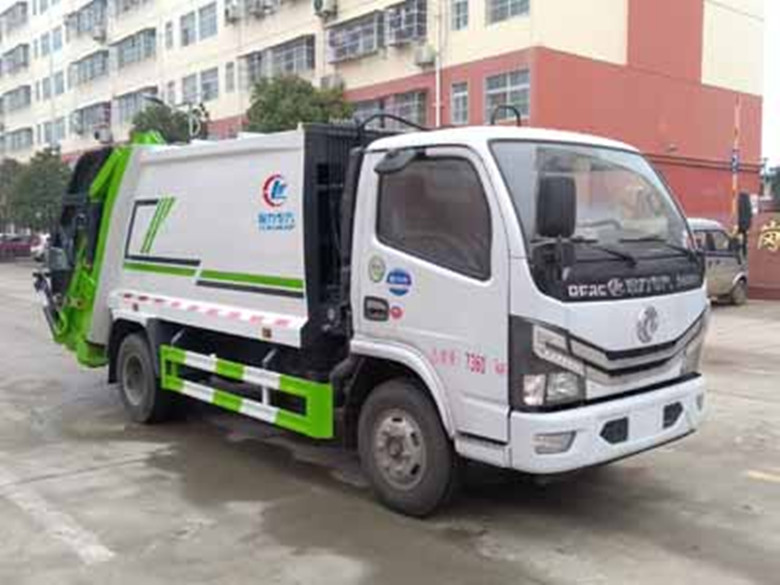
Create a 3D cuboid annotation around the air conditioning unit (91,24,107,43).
[{"bbox_3d":[-17.575,-15.670,47.717,0.360,0.650,0.880,-4,6,-42],"label":"air conditioning unit"}]

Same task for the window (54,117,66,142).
[{"bbox_3d":[-22.918,-11.292,54.807,0.150,1.500,1.750,-4,6,-42],"label":"window"}]

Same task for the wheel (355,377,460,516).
[{"bbox_3d":[0.105,0.939,4.758,0.205,0.775,0.775,-5,6,-41],"label":"wheel"}]

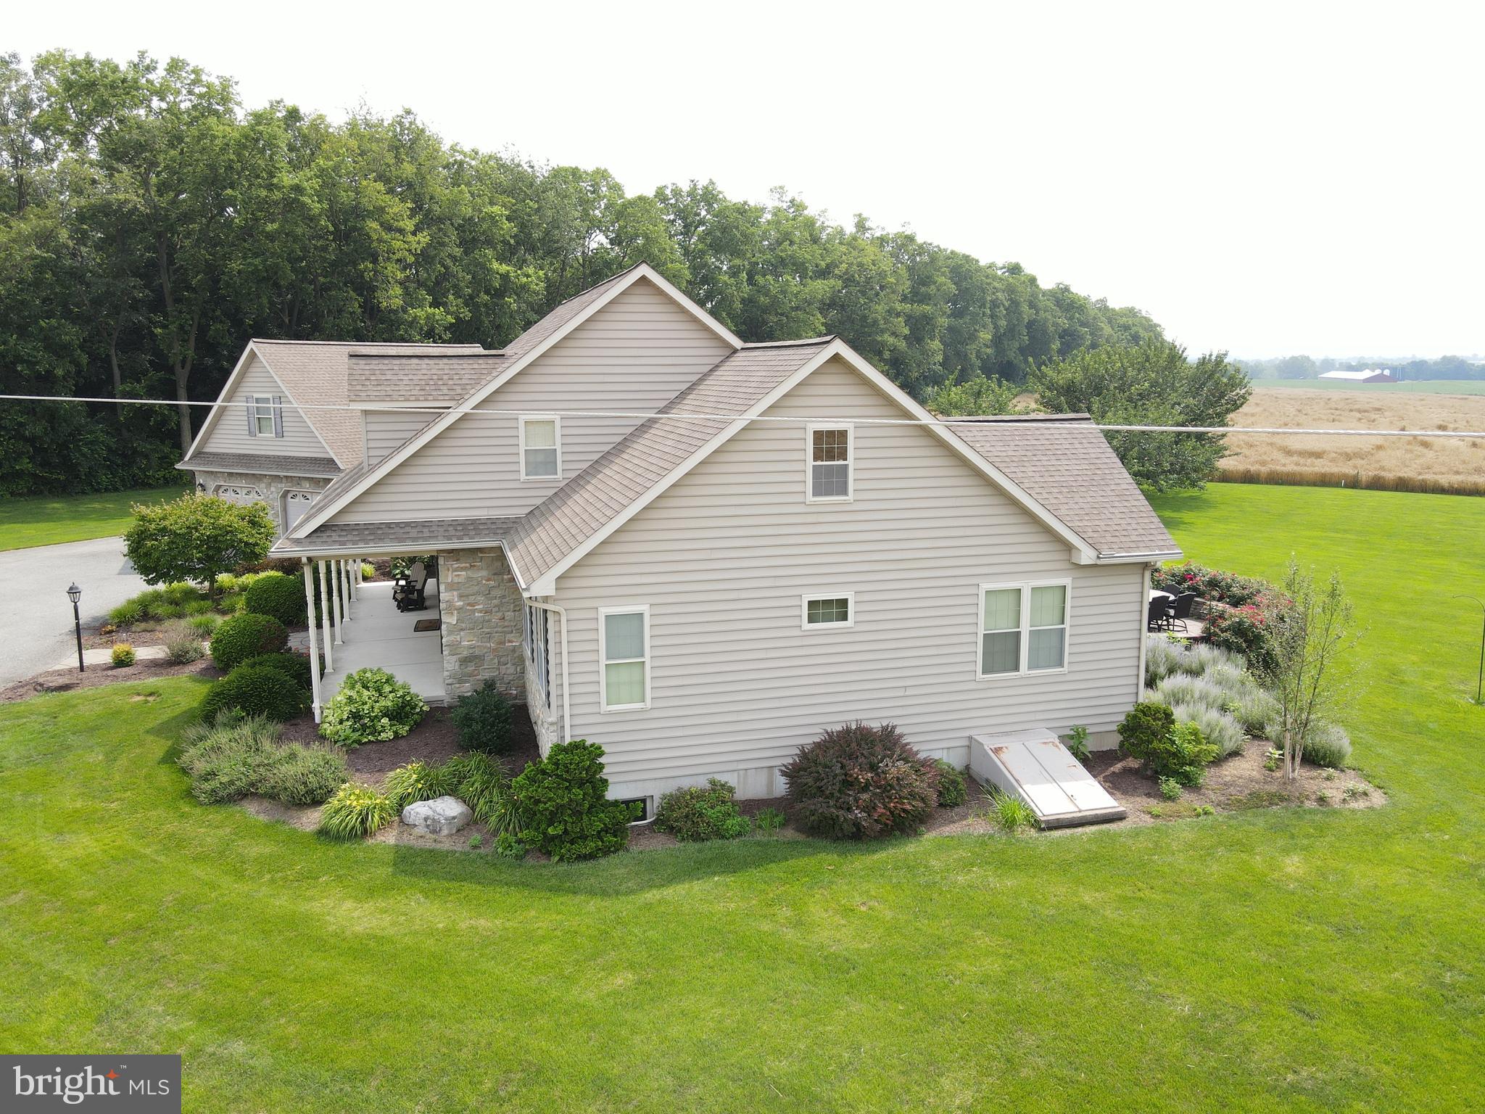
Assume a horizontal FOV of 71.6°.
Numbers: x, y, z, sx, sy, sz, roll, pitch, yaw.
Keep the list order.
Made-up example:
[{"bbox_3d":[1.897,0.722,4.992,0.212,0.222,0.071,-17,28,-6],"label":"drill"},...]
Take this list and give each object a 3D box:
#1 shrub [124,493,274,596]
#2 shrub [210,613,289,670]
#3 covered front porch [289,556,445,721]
[{"bbox_3d":[-15.036,-0.269,28.638,3.743,3.054,3.644,-3,10,-16],"label":"shrub"},{"bbox_3d":[-10.161,1.685,21.190,1.470,1.079,1.470,-3,11,-16],"label":"shrub"},{"bbox_3d":[-7.914,0.414,23.026,2.350,2.900,10.750,-3,11,-16],"label":"covered front porch"}]

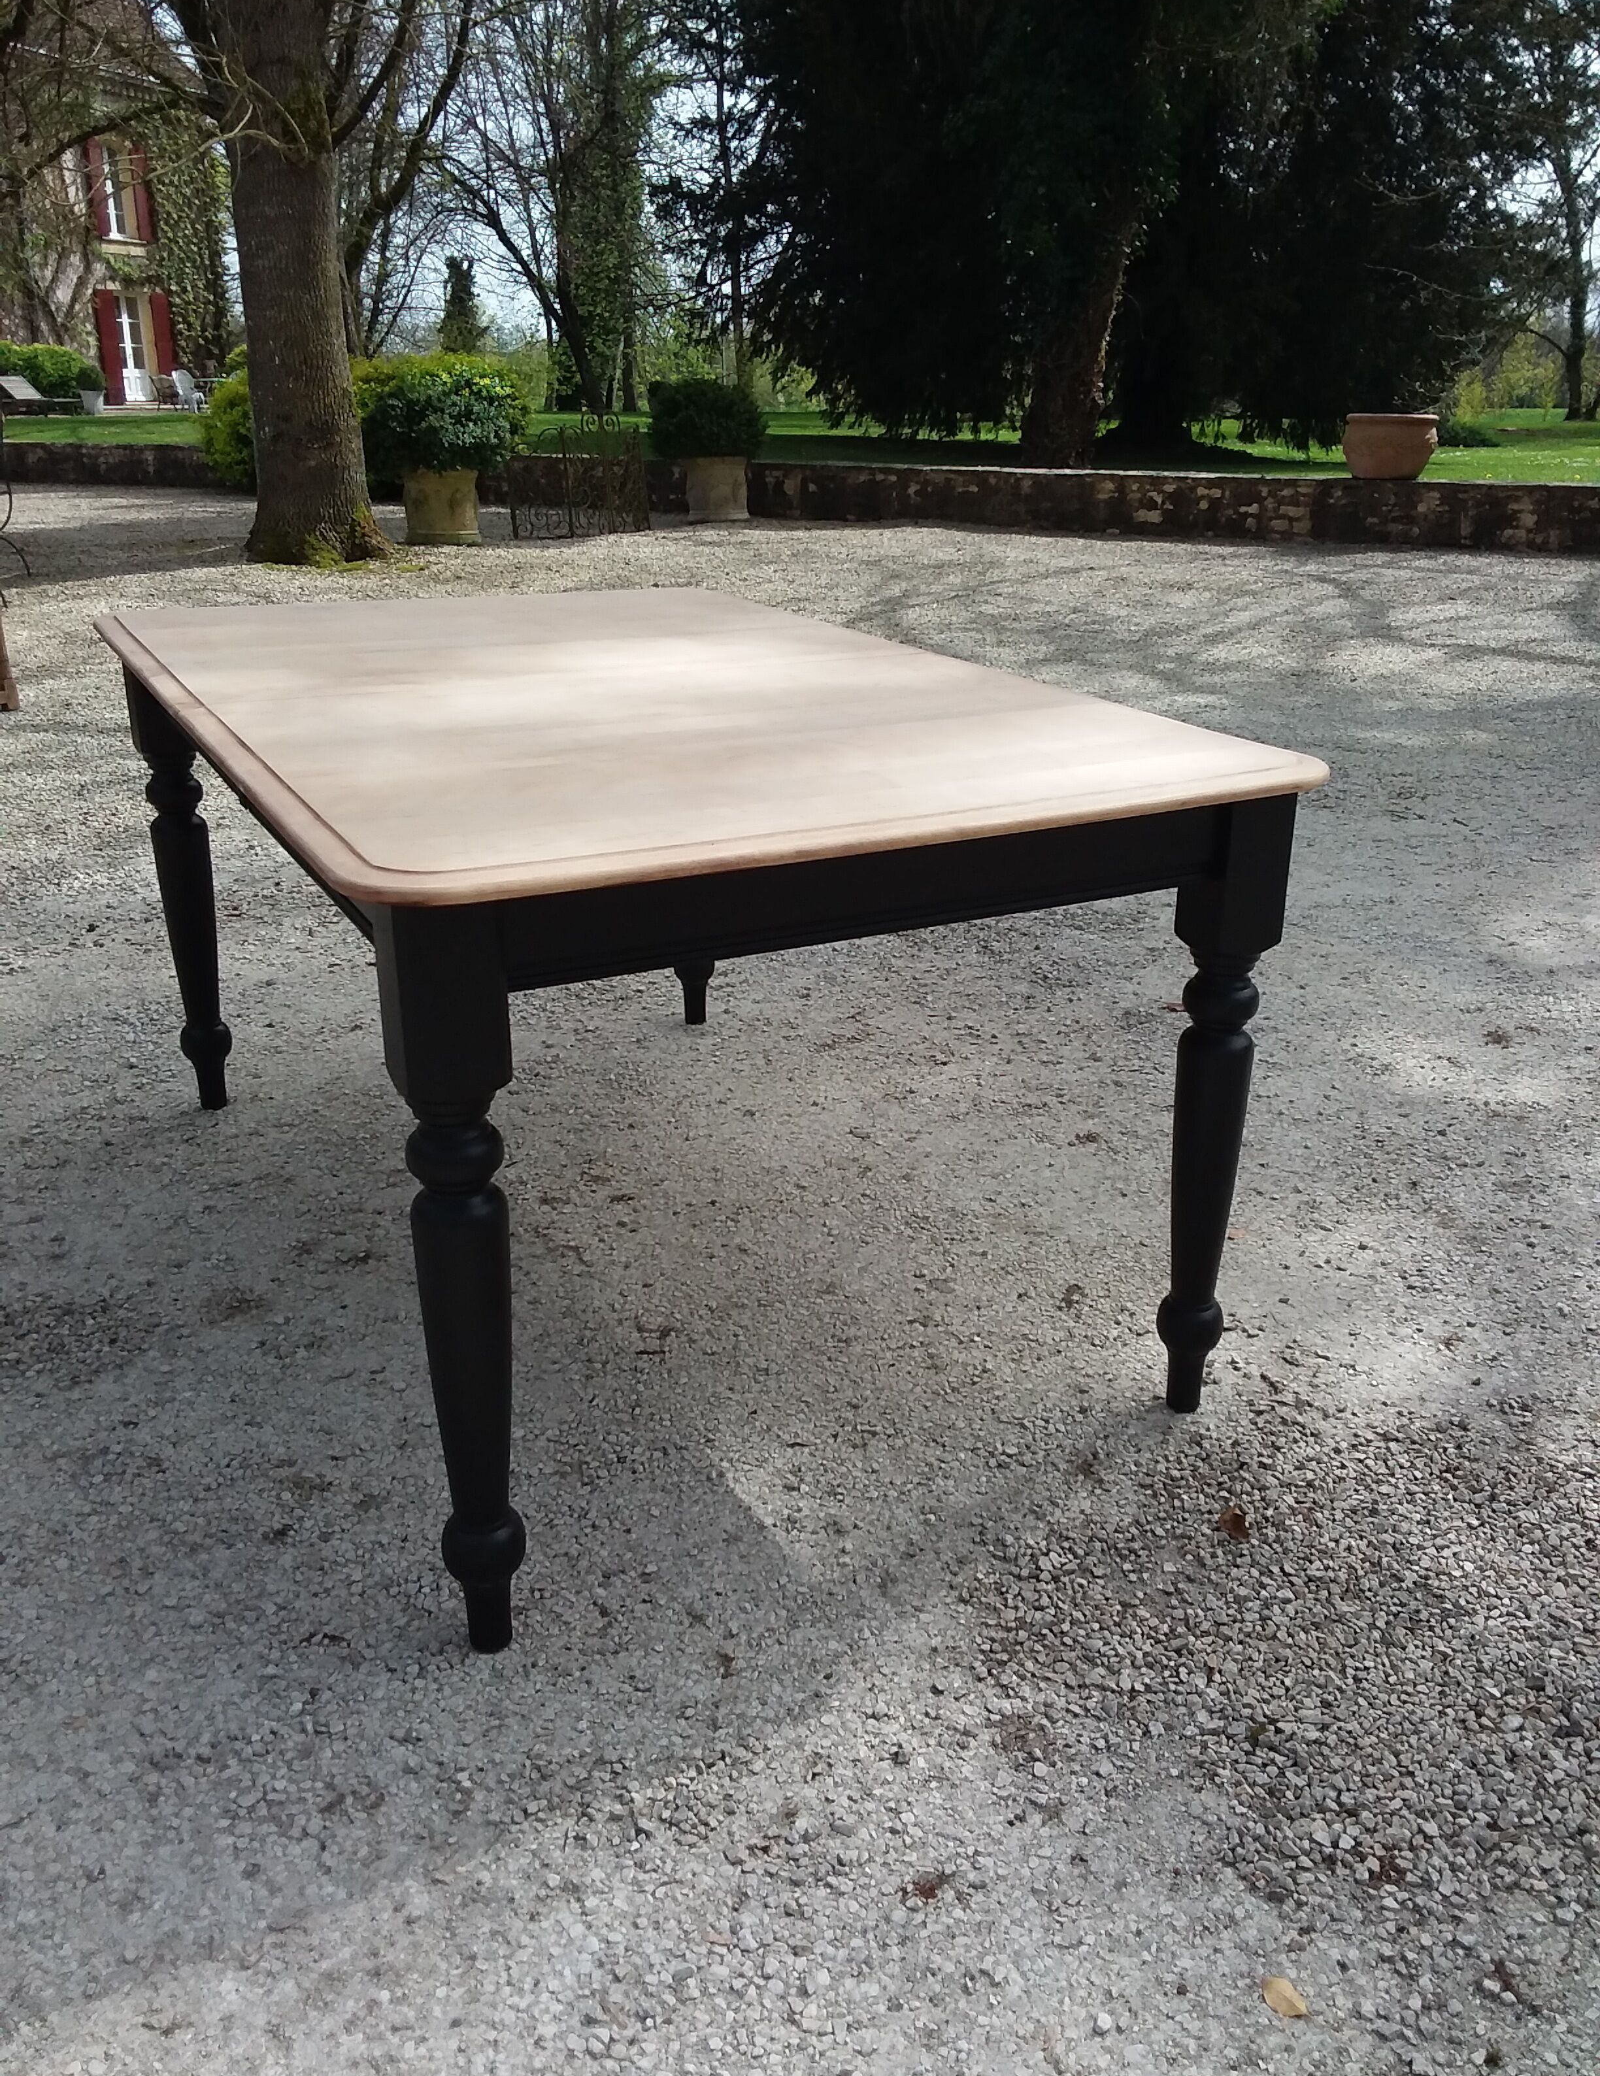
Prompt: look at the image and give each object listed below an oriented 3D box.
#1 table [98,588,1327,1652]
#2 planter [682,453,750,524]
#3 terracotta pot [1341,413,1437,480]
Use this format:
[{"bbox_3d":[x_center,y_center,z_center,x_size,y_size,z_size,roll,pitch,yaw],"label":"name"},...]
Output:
[{"bbox_3d":[-0.245,-0.085,2.180,0.994,0.770,1.463,-11,25,-27],"label":"table"},{"bbox_3d":[-0.607,-4.034,12.226,0.474,0.425,0.474,0,22,-3],"label":"planter"},{"bbox_3d":[4.214,-4.252,11.969,0.647,0.421,0.647,8,23,17],"label":"terracotta pot"}]

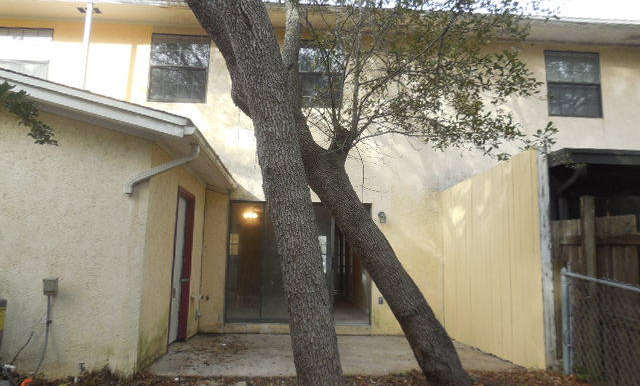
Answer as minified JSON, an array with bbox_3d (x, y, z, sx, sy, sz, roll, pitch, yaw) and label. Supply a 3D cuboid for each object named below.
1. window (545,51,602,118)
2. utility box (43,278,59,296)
[{"bbox_3d":[4.865,-2.084,8.890,1.050,1.280,0.100,2,-9,-4],"label":"window"},{"bbox_3d":[-2.577,0.897,4.437,0.125,0.160,0.080,2,-9,-4],"label":"utility box"}]

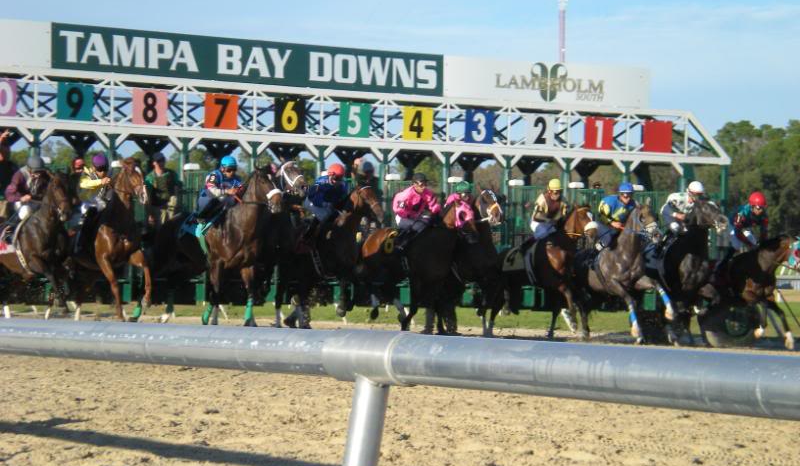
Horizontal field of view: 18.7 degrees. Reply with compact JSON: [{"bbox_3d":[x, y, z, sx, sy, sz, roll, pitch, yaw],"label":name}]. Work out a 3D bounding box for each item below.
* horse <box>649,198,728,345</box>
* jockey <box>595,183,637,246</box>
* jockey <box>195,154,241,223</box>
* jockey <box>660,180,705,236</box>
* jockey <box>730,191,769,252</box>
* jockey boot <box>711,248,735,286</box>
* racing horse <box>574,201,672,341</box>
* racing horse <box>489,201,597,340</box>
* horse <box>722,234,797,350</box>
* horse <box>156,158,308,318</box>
[{"bbox_3d":[4.042,0.584,36.800,0.670,2.250,2.450,0,-1,-31],"label":"horse"},{"bbox_3d":[3.236,-0.266,36.300,0.480,1.020,0.720,0,0,-25],"label":"jockey"},{"bbox_3d":[-2.432,-0.593,32.700,0.520,0.920,0.650,0,-1,-29],"label":"jockey"},{"bbox_3d":[4.296,-0.327,36.900,0.520,0.950,0.700,0,-1,-30],"label":"jockey"},{"bbox_3d":[5.355,-0.129,37.200,0.480,1.020,0.720,0,0,-25],"label":"jockey"},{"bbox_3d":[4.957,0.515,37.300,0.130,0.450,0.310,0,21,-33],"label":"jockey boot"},{"bbox_3d":[3.335,0.564,36.300,0.600,2.100,2.400,0,0,-24],"label":"racing horse"},{"bbox_3d":[2.096,0.589,36.200,0.650,2.000,2.400,0,-1,-31],"label":"racing horse"},{"bbox_3d":[5.159,0.904,37.200,0.650,1.780,2.500,0,-1,-35],"label":"horse"},{"bbox_3d":[-2.391,0.141,32.500,0.680,2.150,2.450,0,-1,-34],"label":"horse"}]

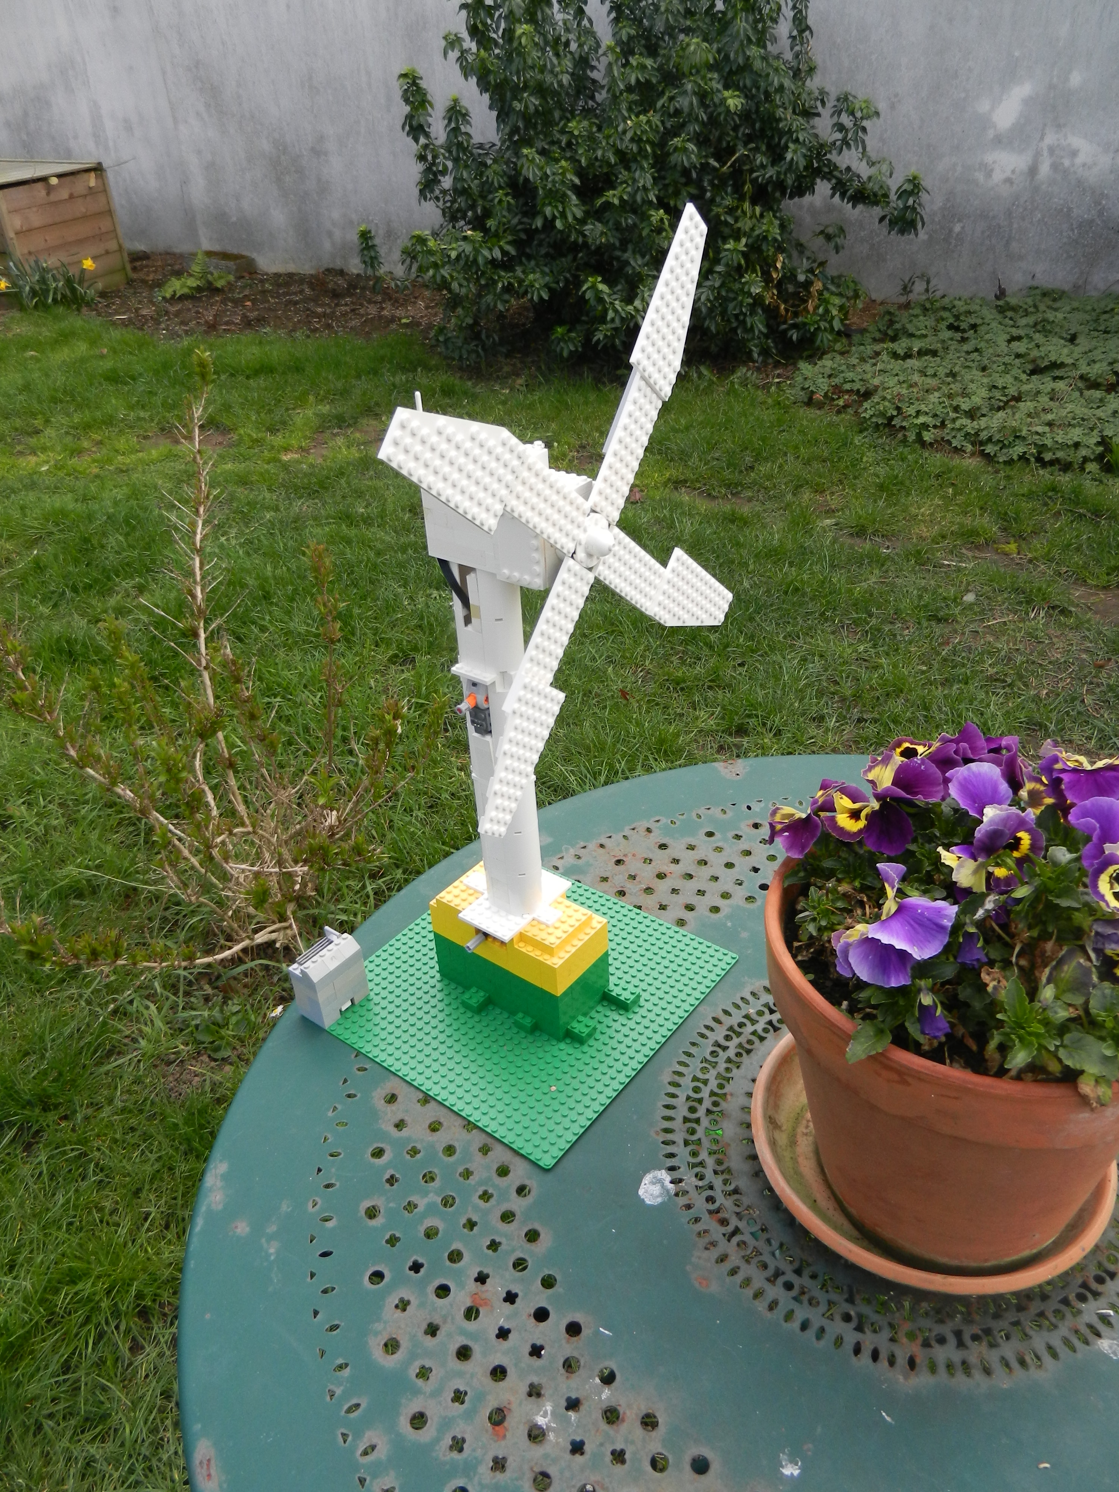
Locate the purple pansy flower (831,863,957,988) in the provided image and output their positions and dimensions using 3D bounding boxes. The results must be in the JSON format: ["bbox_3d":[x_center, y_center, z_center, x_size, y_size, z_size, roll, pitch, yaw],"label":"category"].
[{"bbox_3d":[0.187,0.100,0.602,0.050,0.052,0.063,17,37,30],"label":"purple pansy flower"}]

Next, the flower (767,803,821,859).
[{"bbox_3d":[0.148,0.053,0.682,0.032,0.037,0.036,9,34,20],"label":"flower"}]

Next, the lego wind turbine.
[{"bbox_3d":[-0.023,-0.044,0.732,0.163,0.563,0.333,20,39,33],"label":"lego wind turbine"}]

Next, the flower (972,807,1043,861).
[{"bbox_3d":[0.269,0.053,0.645,0.044,0.038,0.032,-29,40,-35],"label":"flower"}]

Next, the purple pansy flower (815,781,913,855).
[{"bbox_3d":[0.190,0.045,0.672,0.050,0.047,0.050,-12,33,-14],"label":"purple pansy flower"}]

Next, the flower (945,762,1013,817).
[{"bbox_3d":[0.260,0.027,0.668,0.045,0.040,0.030,8,33,17],"label":"flower"}]

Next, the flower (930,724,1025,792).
[{"bbox_3d":[0.268,0.007,0.690,0.060,0.046,0.038,-14,33,-17],"label":"flower"}]

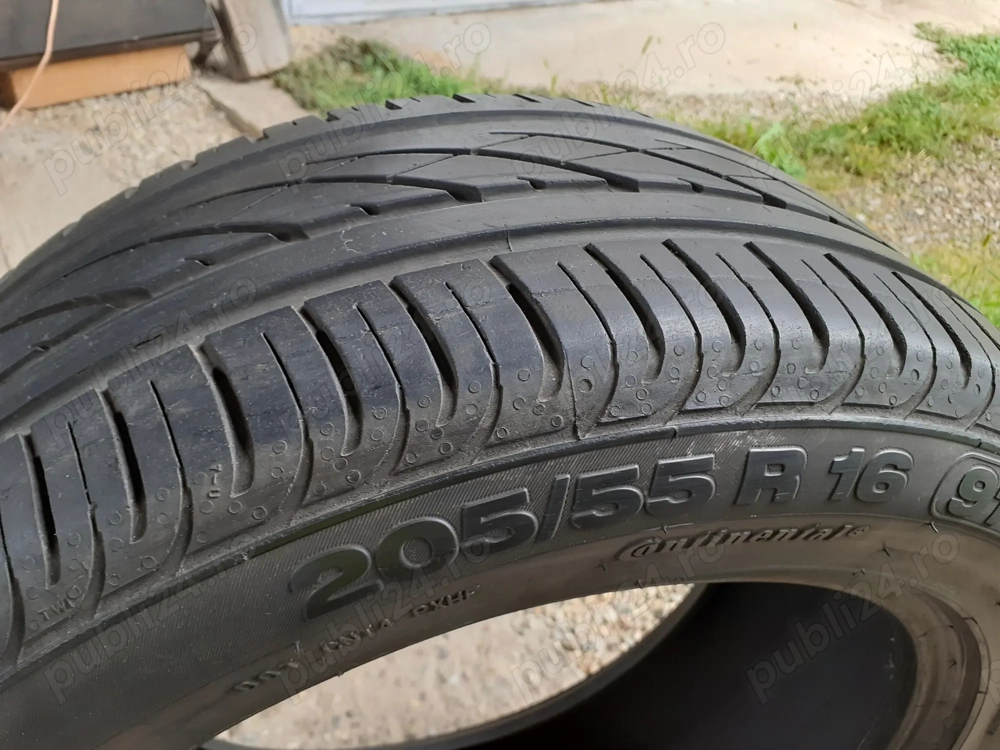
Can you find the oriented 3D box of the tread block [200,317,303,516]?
[{"bbox_3d":[-0.058,0.008,0.191,0.020,0.015,0.053,-21,64,-3],"label":"tread block"}]

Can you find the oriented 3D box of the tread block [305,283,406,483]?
[{"bbox_3d":[-0.035,0.001,0.193,0.019,0.015,0.053,-17,64,-6],"label":"tread block"}]

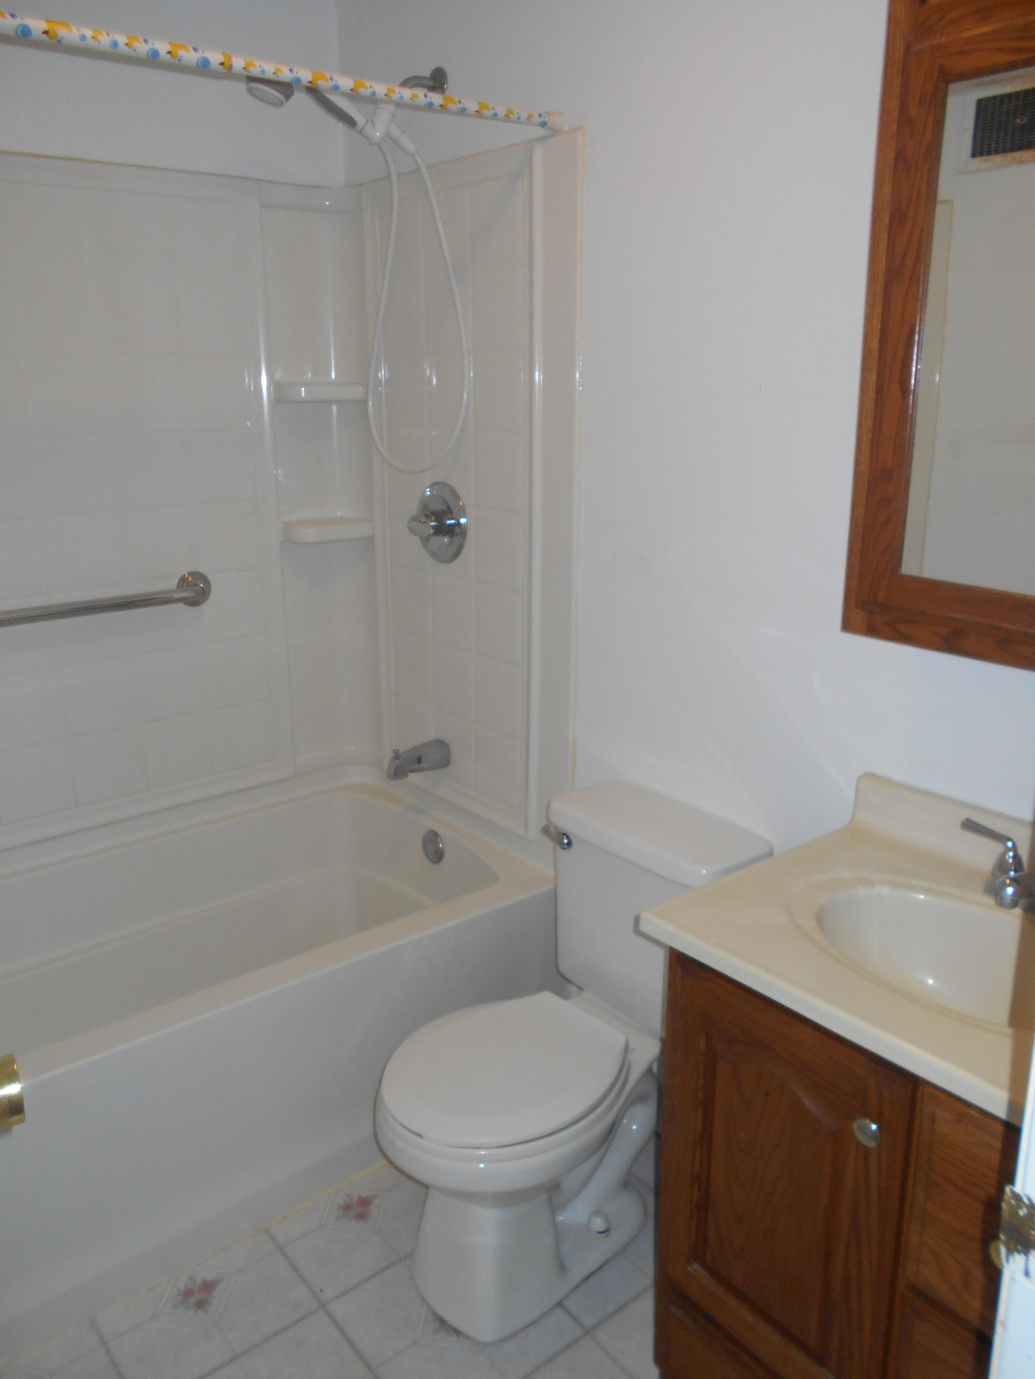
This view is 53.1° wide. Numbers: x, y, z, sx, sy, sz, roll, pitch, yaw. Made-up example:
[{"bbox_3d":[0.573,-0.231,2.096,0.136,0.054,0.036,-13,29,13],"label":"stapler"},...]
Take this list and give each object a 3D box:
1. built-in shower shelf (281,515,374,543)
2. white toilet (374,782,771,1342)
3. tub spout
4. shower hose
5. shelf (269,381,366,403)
[{"bbox_3d":[-0.453,-0.375,2.461,0.220,0.040,0.135,-13,21,-37],"label":"built-in shower shelf"},{"bbox_3d":[0.064,0.624,1.754,0.658,0.722,0.387,-13,21,-37],"label":"white toilet"},{"bbox_3d":[-0.235,0.160,2.394,0.152,0.072,0.055,-13,21,-37],"label":"tub spout"},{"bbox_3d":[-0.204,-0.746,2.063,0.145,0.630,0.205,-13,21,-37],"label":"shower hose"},{"bbox_3d":[-0.457,-0.683,2.366,0.223,0.040,0.135,-13,21,-37],"label":"shelf"}]

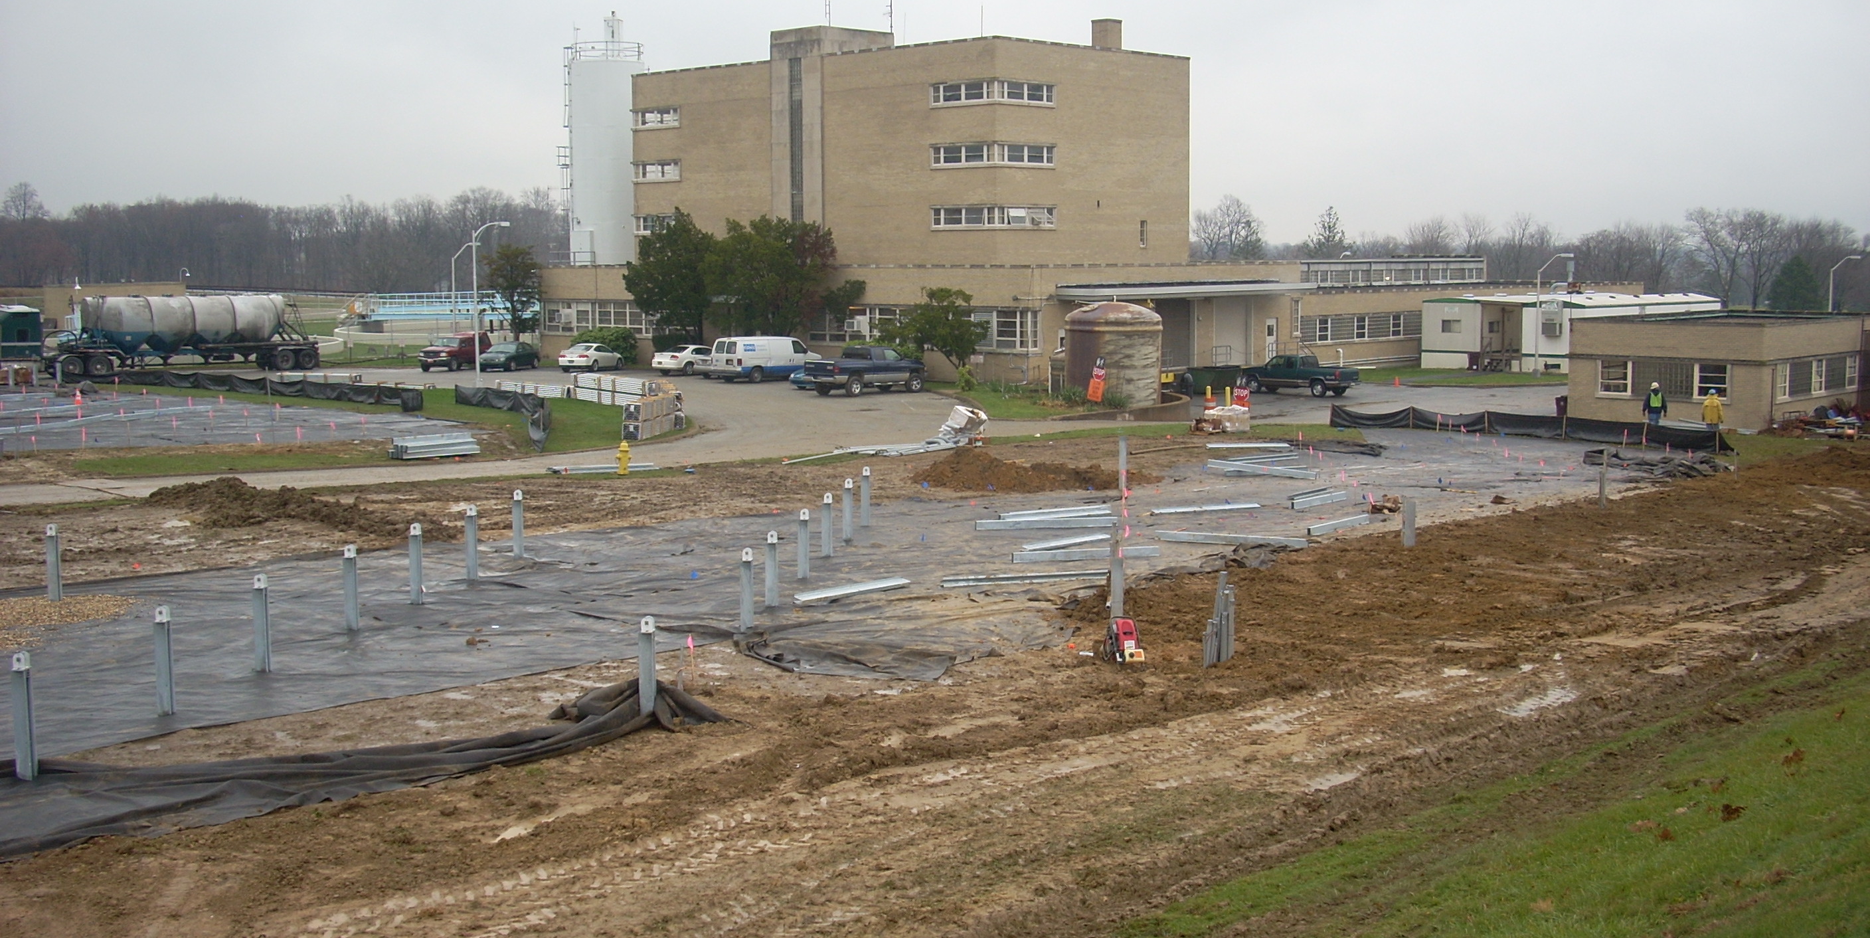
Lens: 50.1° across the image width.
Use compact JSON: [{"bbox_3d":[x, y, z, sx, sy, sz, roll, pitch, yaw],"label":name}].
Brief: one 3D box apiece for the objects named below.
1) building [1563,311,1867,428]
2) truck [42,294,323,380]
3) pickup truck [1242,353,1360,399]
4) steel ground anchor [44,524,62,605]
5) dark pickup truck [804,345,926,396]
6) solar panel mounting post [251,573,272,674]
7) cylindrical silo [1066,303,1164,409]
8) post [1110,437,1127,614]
[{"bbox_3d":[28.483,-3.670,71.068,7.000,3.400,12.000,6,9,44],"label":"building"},{"bbox_3d":[-39.788,-7.072,105.974,13.500,3.980,2.500,-4,7,-33],"label":"truck"},{"bbox_3d":[17.050,-4.400,93.800,5.540,1.860,1.950,4,7,39],"label":"pickup truck"},{"bbox_3d":[-14.322,1.528,32.493,0.180,1.270,0.140,0,6,7],"label":"steel ground anchor"},{"bbox_3d":[-2.710,-3.947,80.398,2.000,1.880,5.700,6,9,44],"label":"dark pickup truck"},{"bbox_3d":[-9.199,2.115,27.354,0.180,1.376,0.140,0,6,7],"label":"solar panel mounting post"},{"bbox_3d":[6.662,-4.109,74.281,3.600,4.050,3.600,0,6,0],"label":"cylindrical silo"},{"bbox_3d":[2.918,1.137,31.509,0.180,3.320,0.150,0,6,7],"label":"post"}]

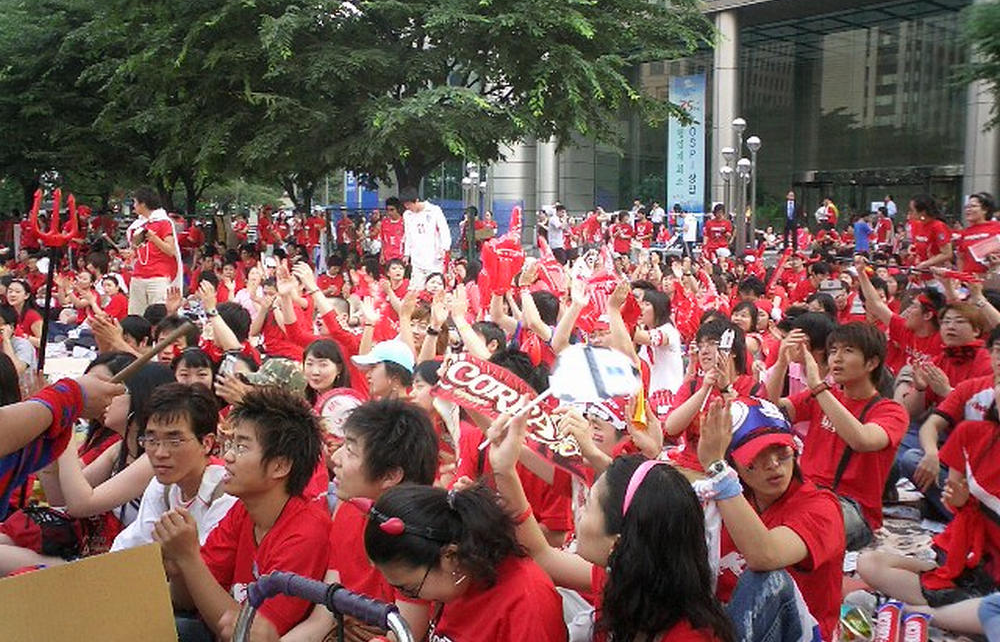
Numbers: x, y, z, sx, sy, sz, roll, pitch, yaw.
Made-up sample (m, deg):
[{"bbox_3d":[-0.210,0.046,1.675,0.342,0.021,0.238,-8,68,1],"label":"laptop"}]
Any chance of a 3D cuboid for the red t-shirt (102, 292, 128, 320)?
[{"bbox_3d":[-3.823,-0.124,10.600,0.370,0.440,0.260,3,6,30],"label":"red t-shirt"}]

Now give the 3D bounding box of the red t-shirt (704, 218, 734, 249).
[{"bbox_3d":[3.520,-1.408,17.300,0.490,0.560,0.280,0,5,3],"label":"red t-shirt"}]

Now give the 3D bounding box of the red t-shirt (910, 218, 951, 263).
[{"bbox_3d":[3.496,-0.623,8.700,0.290,0.540,0.440,-2,5,-25],"label":"red t-shirt"}]

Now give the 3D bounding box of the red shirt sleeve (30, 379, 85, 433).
[{"bbox_3d":[-0.807,0.154,1.950,0.105,0.110,0.110,-2,5,-17],"label":"red shirt sleeve"}]

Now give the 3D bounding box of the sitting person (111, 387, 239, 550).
[{"bbox_3d":[-0.860,0.608,2.690,0.520,0.870,0.660,4,7,37],"label":"sitting person"}]

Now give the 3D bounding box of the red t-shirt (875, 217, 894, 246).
[{"bbox_3d":[7.194,-1.675,20.000,0.300,0.560,0.430,-2,5,-23],"label":"red t-shirt"}]

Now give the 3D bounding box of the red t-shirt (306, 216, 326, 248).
[{"bbox_3d":[-3.433,-1.656,20.000,0.450,0.600,0.300,-4,6,-37],"label":"red t-shirt"}]

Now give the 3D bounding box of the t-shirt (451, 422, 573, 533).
[{"bbox_3d":[0.044,0.476,3.450,0.440,0.470,0.280,4,6,37],"label":"t-shirt"}]

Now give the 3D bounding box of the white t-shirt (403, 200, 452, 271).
[{"bbox_3d":[-0.827,-0.964,12.200,0.560,0.780,0.320,2,6,20],"label":"white t-shirt"}]

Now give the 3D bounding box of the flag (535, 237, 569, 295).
[{"bbox_3d":[0.332,-0.339,6.900,0.240,0.400,0.140,-1,5,-10],"label":"flag"}]

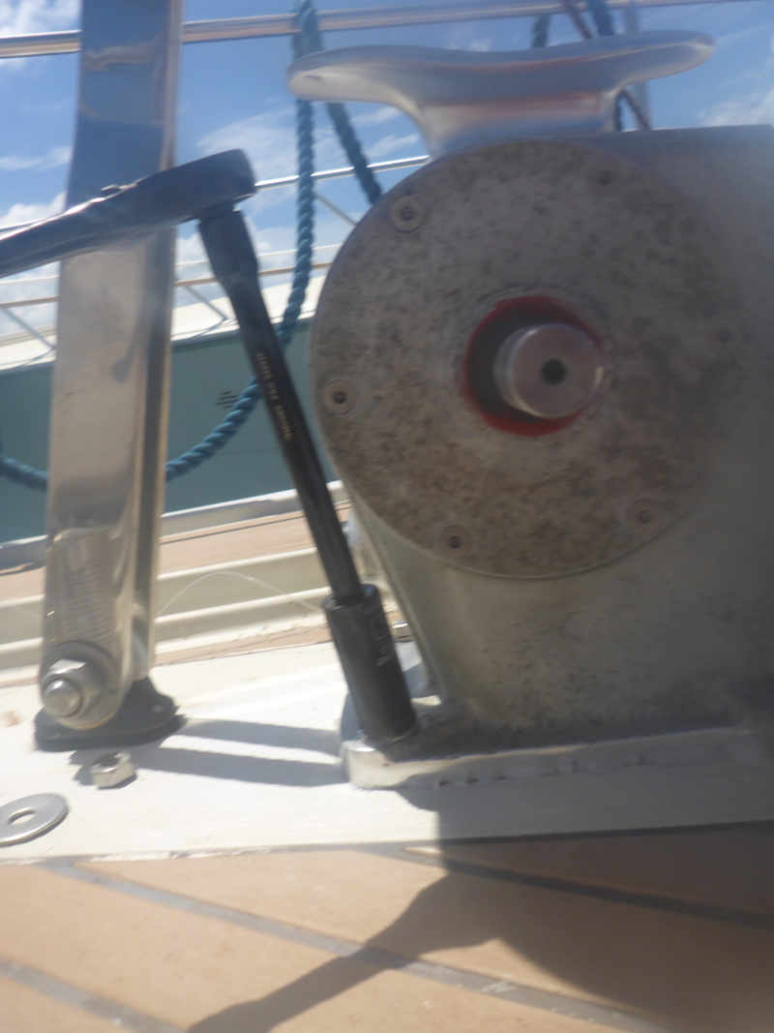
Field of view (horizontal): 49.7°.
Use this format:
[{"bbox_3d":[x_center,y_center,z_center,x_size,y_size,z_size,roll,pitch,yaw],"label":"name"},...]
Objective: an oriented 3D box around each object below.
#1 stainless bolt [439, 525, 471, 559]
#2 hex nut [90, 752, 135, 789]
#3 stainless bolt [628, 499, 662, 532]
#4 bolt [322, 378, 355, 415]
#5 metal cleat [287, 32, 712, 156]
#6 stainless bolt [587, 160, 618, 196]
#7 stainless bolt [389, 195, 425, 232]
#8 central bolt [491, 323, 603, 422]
[{"bbox_3d":[0.024,0.008,0.300,0.012,0.012,0.007,-7,11,0],"label":"stainless bolt"},{"bbox_3d":[-0.107,0.100,0.330,0.016,0.008,0.018,-8,11,-8],"label":"hex nut"},{"bbox_3d":[0.091,-0.001,0.300,0.012,0.012,0.007,-7,11,0],"label":"stainless bolt"},{"bbox_3d":[-0.016,-0.042,0.290,0.012,0.012,0.007,-7,11,0],"label":"bolt"},{"bbox_3d":[0.044,-0.153,0.307,0.155,0.043,0.034,-8,11,-7],"label":"metal cleat"},{"bbox_3d":[0.071,-0.112,0.279,0.012,0.012,0.007,-7,11,0],"label":"stainless bolt"},{"bbox_3d":[0.007,-0.101,0.279,0.012,0.012,0.007,-7,11,0],"label":"stainless bolt"},{"bbox_3d":[0.050,-0.046,0.268,0.028,0.028,0.038,-7,11,0],"label":"central bolt"}]

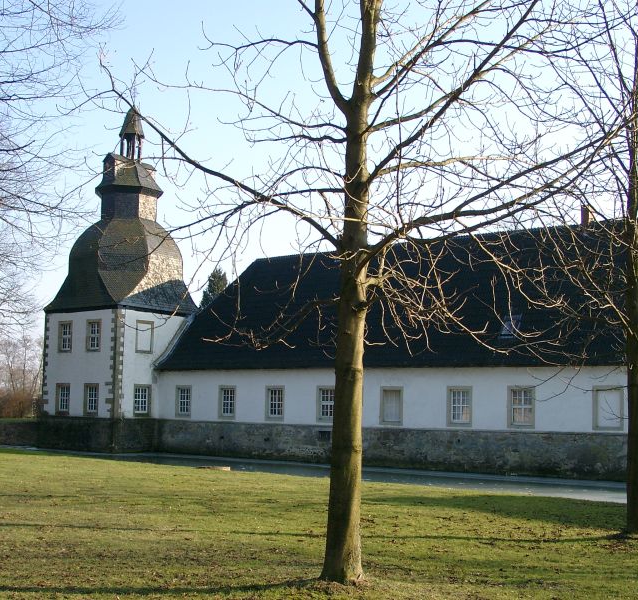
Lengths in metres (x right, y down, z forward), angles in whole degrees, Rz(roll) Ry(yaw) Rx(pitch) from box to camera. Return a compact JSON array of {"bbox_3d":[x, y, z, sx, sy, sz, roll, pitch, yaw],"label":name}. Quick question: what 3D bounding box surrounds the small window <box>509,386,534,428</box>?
[{"bbox_3d":[7.331,3.894,33.350,1.049,1.520,0.200,-4,-8,35],"label":"small window"}]

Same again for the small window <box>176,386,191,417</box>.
[{"bbox_3d":[-6.257,4.740,42.813,0.990,1.520,0.200,-4,-8,35],"label":"small window"}]

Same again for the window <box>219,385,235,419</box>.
[{"bbox_3d":[-3.803,4.325,38.920,0.949,1.425,0.200,-3,-6,34],"label":"window"}]

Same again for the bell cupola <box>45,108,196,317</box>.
[{"bbox_3d":[-11.286,-5.209,54.393,6.293,12.512,6.293,-4,-8,35],"label":"bell cupola"}]

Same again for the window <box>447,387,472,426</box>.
[{"bbox_3d":[5.311,4.022,34.752,1.030,1.520,0.200,-4,-8,35],"label":"window"}]

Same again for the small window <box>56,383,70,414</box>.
[{"bbox_3d":[-14.211,5.530,51.496,1.224,1.803,0.220,-4,-8,35],"label":"small window"}]

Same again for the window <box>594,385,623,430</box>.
[{"bbox_3d":[9.930,3.733,31.546,1.069,1.520,0.200,-4,-8,35],"label":"window"}]

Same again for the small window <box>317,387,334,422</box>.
[{"bbox_3d":[0.339,4.331,38.214,1.020,1.520,0.200,-4,-8,35],"label":"small window"}]

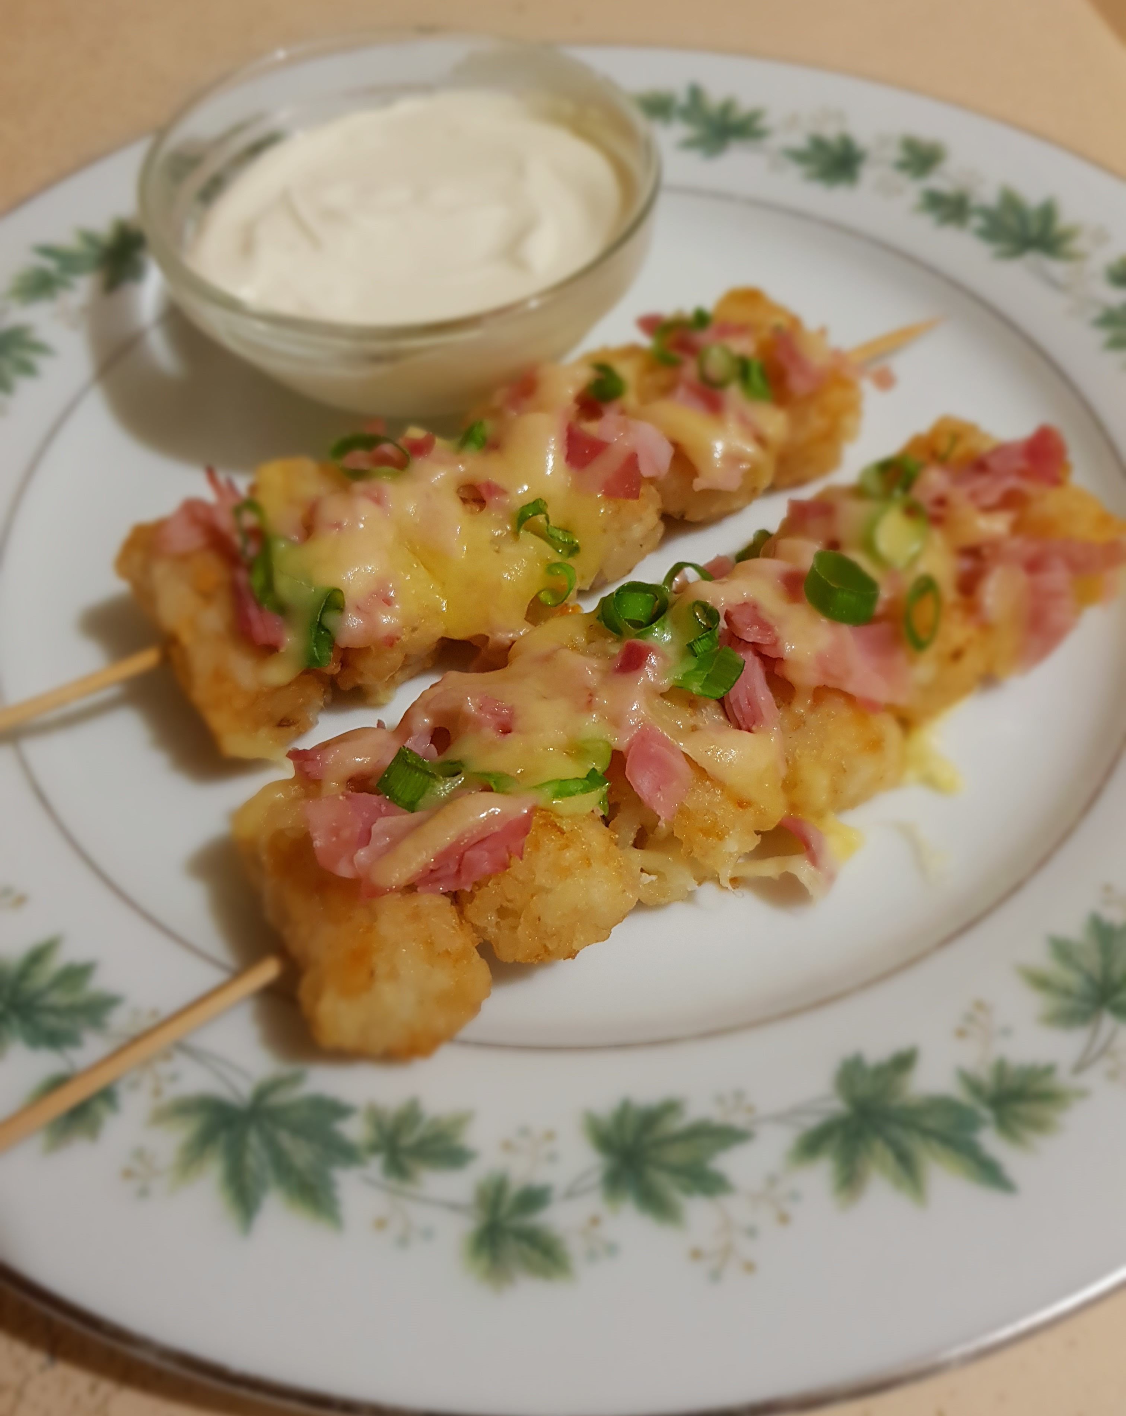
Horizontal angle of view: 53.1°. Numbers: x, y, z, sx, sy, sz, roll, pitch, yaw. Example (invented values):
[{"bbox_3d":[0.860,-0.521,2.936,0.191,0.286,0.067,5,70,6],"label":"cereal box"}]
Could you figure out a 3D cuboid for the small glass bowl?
[{"bbox_3d":[-0.028,-0.085,0.212,0.092,0.035,0.092,-1,56,1],"label":"small glass bowl"}]

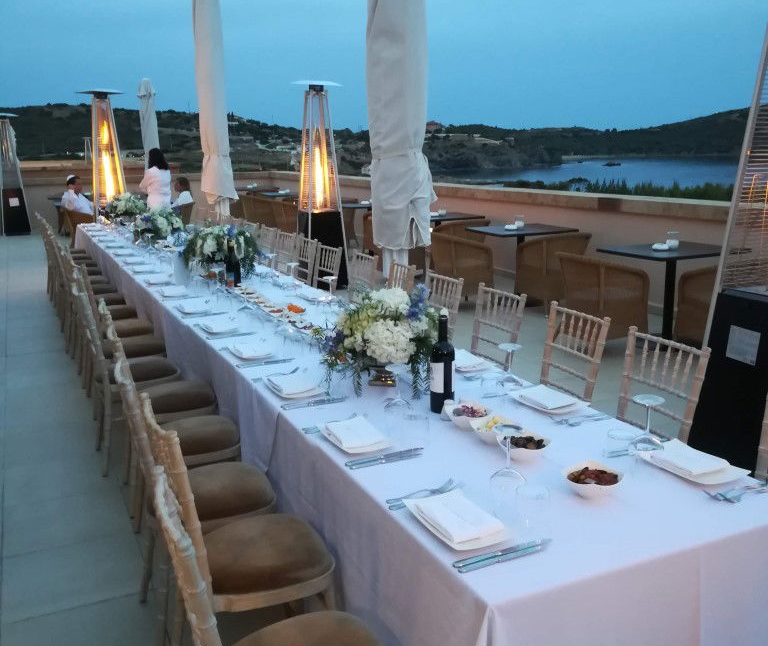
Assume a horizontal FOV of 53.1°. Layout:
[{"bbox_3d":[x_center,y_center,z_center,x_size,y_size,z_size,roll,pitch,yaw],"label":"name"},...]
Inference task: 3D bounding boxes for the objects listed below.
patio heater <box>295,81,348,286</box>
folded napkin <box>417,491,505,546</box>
[{"bbox_3d":[-0.718,-1.536,8.764,0.550,2.310,0.550,-6,14,-25],"label":"patio heater"},{"bbox_3d":[0.152,0.407,1.601,0.127,0.022,0.195,-6,14,-25],"label":"folded napkin"}]

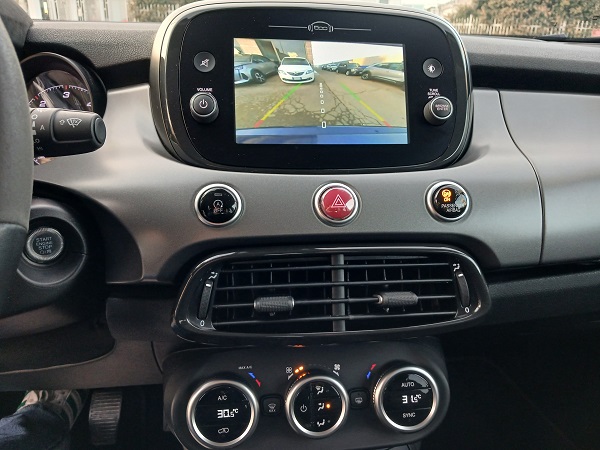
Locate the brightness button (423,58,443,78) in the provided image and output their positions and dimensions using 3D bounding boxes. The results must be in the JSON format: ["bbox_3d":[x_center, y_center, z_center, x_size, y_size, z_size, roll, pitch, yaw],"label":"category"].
[{"bbox_3d":[0.121,-0.143,0.427,0.018,0.018,0.005,-1,-3,-9],"label":"brightness button"}]

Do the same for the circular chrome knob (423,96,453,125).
[{"bbox_3d":[0.126,-0.102,0.419,0.024,0.024,0.015,-1,-3,-9],"label":"circular chrome knob"}]

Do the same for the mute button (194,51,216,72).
[{"bbox_3d":[-0.081,-0.138,0.397,0.018,0.018,0.005,-1,-3,-9],"label":"mute button"}]

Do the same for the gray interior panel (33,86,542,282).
[{"bbox_3d":[-0.005,-0.038,0.402,0.403,0.173,0.088,-1,-3,-9],"label":"gray interior panel"}]

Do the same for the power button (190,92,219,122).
[{"bbox_3d":[-0.079,-0.098,0.388,0.024,0.024,0.015,-1,-3,-9],"label":"power button"}]

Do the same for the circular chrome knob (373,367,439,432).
[{"bbox_3d":[0.101,0.166,0.459,0.065,0.065,0.022,-1,6,-9],"label":"circular chrome knob"}]

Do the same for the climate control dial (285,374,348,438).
[{"bbox_3d":[0.015,0.168,0.446,0.060,0.060,0.022,-1,6,-9],"label":"climate control dial"}]

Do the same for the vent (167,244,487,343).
[{"bbox_3d":[0.027,0.055,0.384,0.252,0.072,0.040,-1,-1,-9],"label":"vent"}]

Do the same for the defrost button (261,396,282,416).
[{"bbox_3d":[-0.027,0.174,0.449,0.018,0.020,0.006,-1,6,-9],"label":"defrost button"}]

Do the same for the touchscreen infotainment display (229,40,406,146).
[{"bbox_3d":[0.019,-0.116,0.415,0.154,0.093,0.010,-1,-3,-9],"label":"touchscreen infotainment display"}]

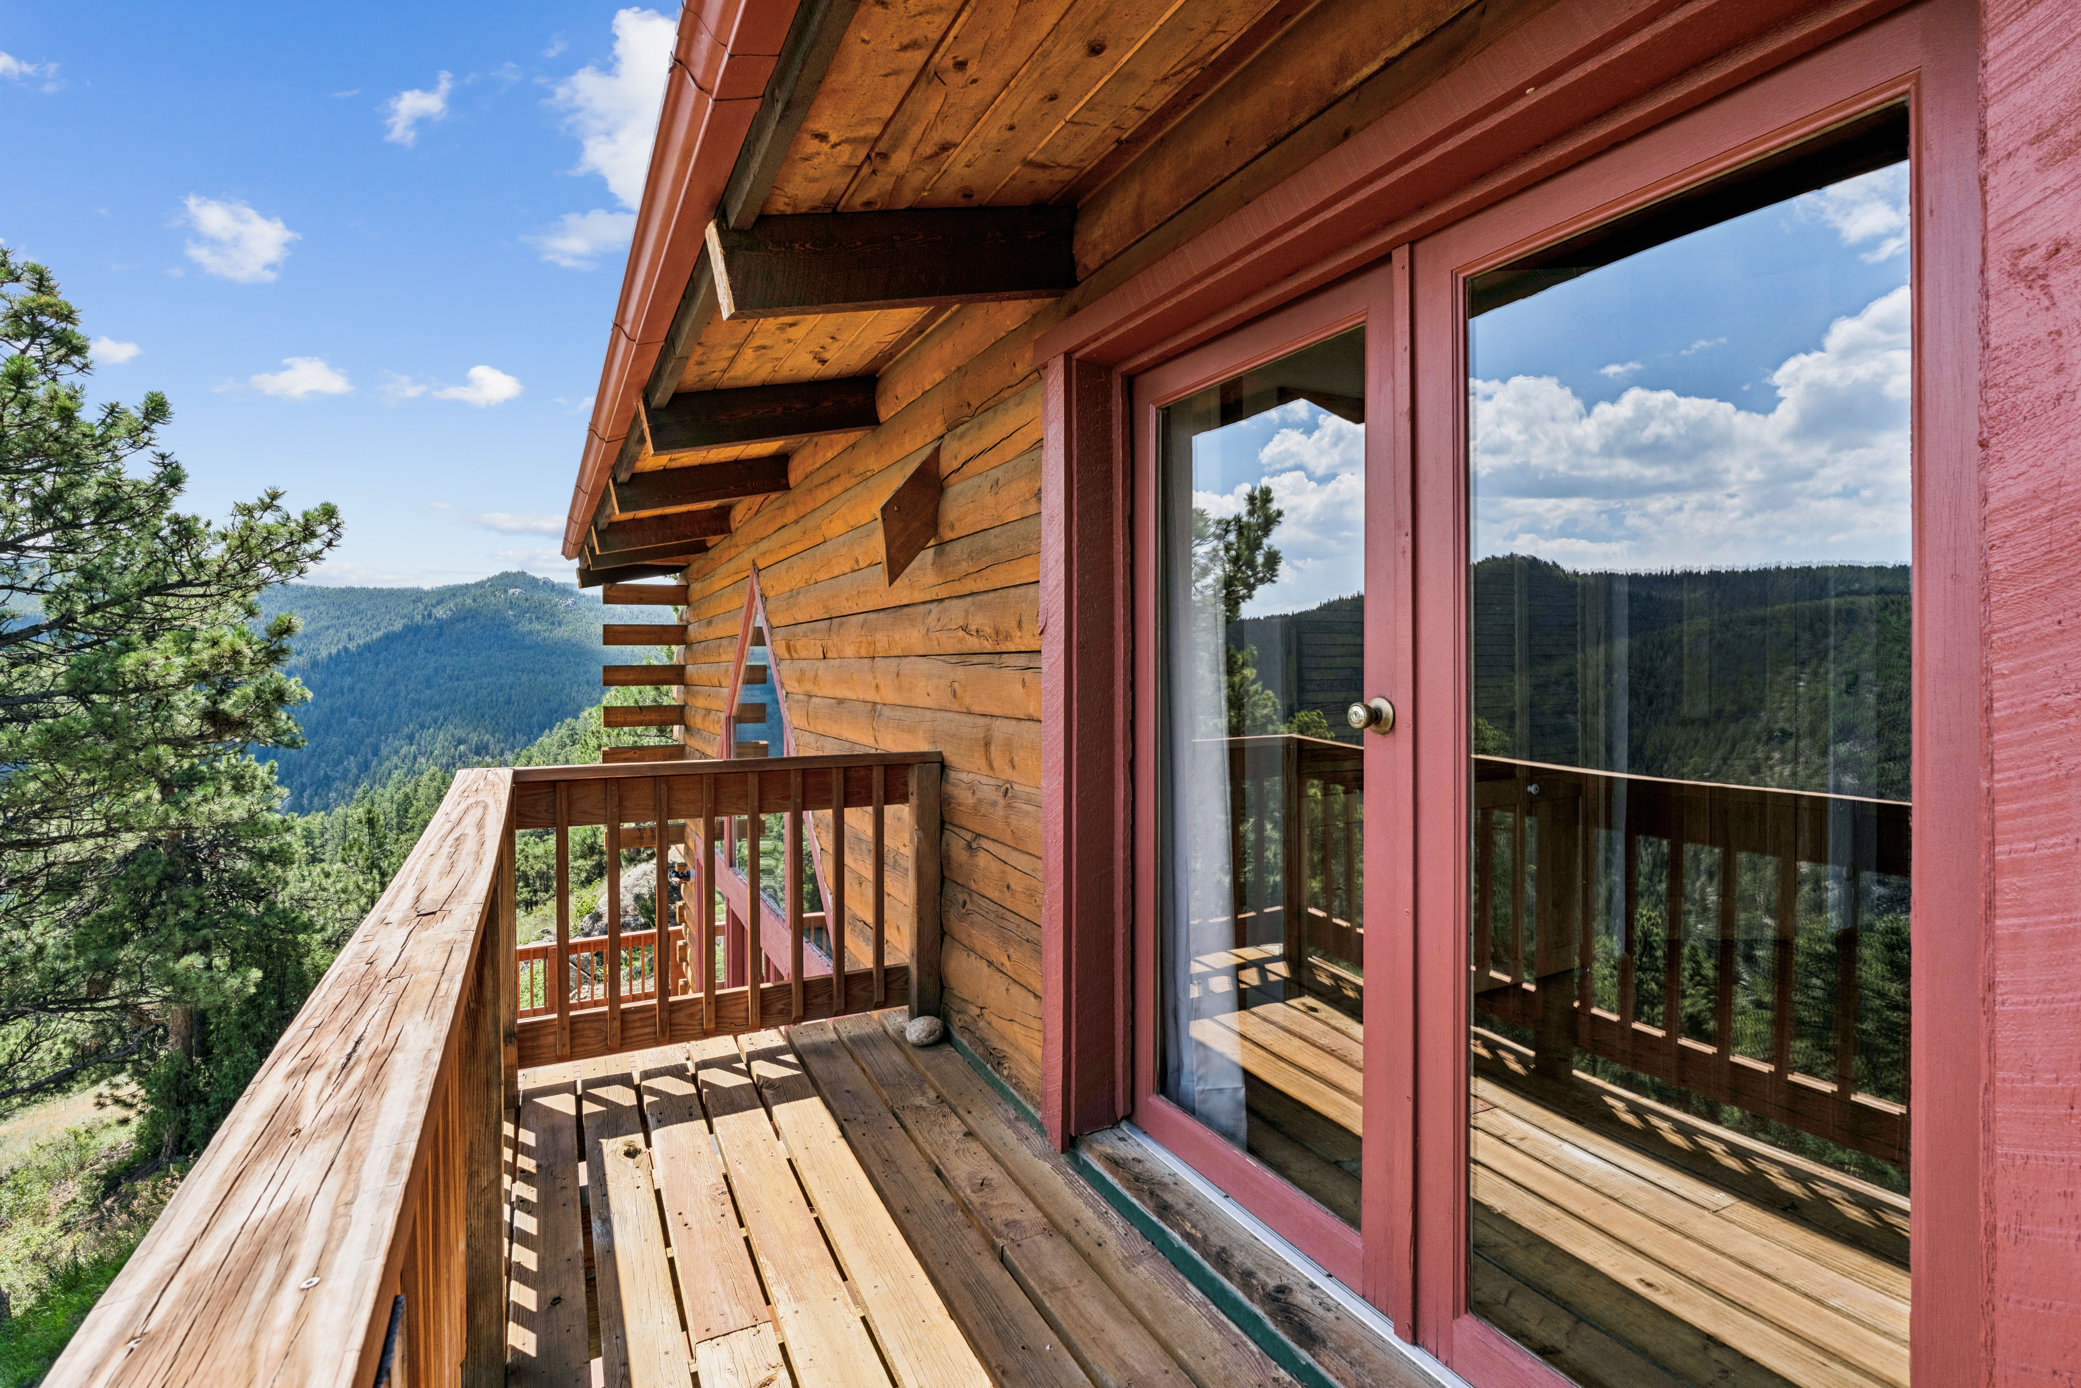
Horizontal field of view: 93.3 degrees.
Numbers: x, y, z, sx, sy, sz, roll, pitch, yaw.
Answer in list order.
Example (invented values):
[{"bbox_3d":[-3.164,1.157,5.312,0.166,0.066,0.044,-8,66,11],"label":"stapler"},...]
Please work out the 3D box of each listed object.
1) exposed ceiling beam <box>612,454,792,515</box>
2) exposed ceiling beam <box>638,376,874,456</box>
[{"bbox_3d":[-1.824,-1.139,5.364,0.935,0.198,0.090,-15,8,-26],"label":"exposed ceiling beam"},{"bbox_3d":[-1.082,-1.104,3.916,0.935,0.198,0.090,-15,8,-26],"label":"exposed ceiling beam"}]

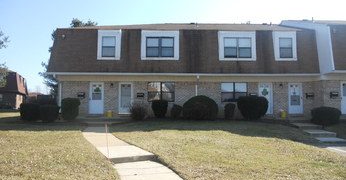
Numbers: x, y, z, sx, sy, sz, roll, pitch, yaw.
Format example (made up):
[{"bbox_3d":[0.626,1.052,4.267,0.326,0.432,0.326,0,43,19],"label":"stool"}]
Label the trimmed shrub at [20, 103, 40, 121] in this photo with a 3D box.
[{"bbox_3d":[-9.151,1.413,17.345,1.250,1.150,1.200,0,-4,-1],"label":"trimmed shrub"}]

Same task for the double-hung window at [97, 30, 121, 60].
[{"bbox_3d":[-4.185,-2.933,17.801,1.542,1.995,0.150,0,-4,-1],"label":"double-hung window"}]

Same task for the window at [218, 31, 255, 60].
[{"bbox_3d":[4.326,-2.948,18.058,2.450,1.970,0.200,0,-4,-1],"label":"window"}]

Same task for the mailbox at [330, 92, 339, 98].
[{"bbox_3d":[10.597,0.360,17.701,0.450,0.330,0.160,0,-4,-1],"label":"mailbox"}]

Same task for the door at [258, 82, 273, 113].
[{"bbox_3d":[6.280,0.594,18.230,0.983,2.088,0.090,0,-4,-1],"label":"door"}]

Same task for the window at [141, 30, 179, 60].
[{"bbox_3d":[-0.856,-2.960,17.923,2.450,1.970,0.200,0,-4,-1],"label":"window"}]

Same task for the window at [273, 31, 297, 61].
[{"bbox_3d":[7.506,-2.928,18.036,1.596,2.002,0.150,0,-4,-1],"label":"window"}]

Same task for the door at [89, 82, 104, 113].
[{"bbox_3d":[-5.069,0.577,18.003,0.959,2.082,0.090,0,-4,-1],"label":"door"}]

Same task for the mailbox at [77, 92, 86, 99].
[{"bbox_3d":[-6.053,0.371,17.897,0.505,0.370,0.160,0,-4,-1],"label":"mailbox"}]

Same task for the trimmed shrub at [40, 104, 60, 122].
[{"bbox_3d":[-7.382,1.421,16.297,1.165,1.045,1.165,0,-4,-1],"label":"trimmed shrub"}]

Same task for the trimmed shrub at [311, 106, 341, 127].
[{"bbox_3d":[8.629,1.511,15.233,1.600,1.150,1.500,0,-4,-1],"label":"trimmed shrub"}]

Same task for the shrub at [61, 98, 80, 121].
[{"bbox_3d":[-6.250,1.203,16.535,1.175,1.376,1.175,0,-4,-1],"label":"shrub"}]

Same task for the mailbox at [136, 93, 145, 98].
[{"bbox_3d":[-2.179,0.371,18.219,0.450,0.320,0.160,0,-4,-1],"label":"mailbox"}]

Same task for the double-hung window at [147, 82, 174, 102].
[{"bbox_3d":[-0.768,0.158,18.117,1.798,1.333,0.100,0,-4,-1],"label":"double-hung window"}]

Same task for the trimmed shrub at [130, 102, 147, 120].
[{"bbox_3d":[-2.184,1.392,17.246,1.020,1.140,1.000,0,-4,-1],"label":"trimmed shrub"}]

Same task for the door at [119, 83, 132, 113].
[{"bbox_3d":[-3.139,0.578,18.042,0.943,2.072,0.090,0,-4,-1],"label":"door"}]

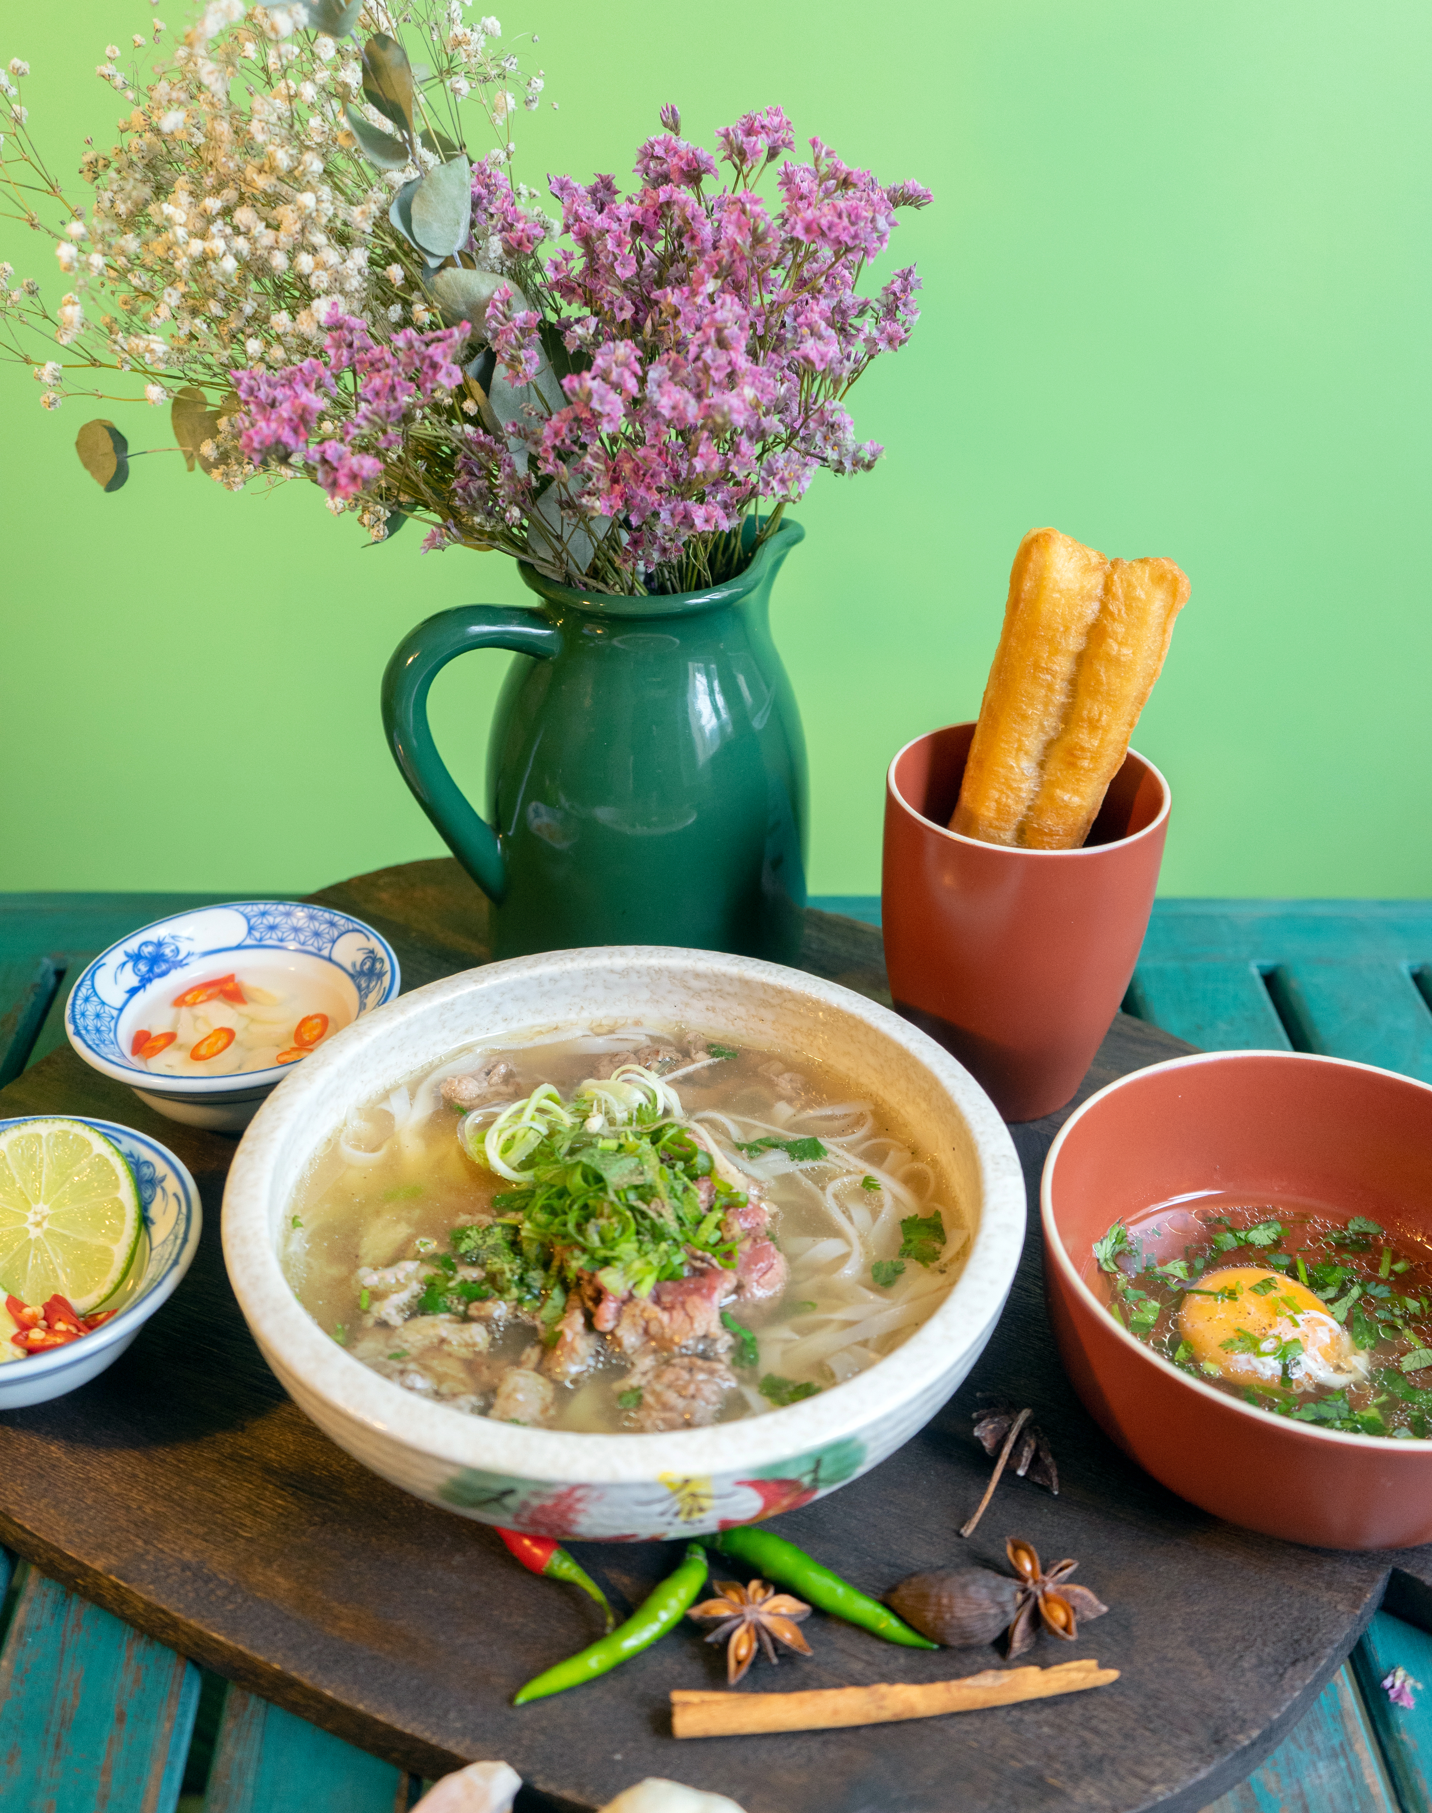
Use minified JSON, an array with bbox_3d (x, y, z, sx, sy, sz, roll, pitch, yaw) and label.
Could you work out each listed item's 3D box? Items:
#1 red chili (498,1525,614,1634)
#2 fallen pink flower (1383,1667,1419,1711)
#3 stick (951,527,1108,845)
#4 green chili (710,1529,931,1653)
[{"bbox_3d":[-0.047,0.150,0.454,0.066,0.009,0.013,27,41,35],"label":"red chili"},{"bbox_3d":[0.158,0.180,0.440,0.007,0.005,0.009,-4,34,-10],"label":"fallen pink flower"},{"bbox_3d":[0.085,-0.033,0.573,0.025,0.157,0.026,8,25,-1],"label":"stick"},{"bbox_3d":[0.022,0.157,0.445,0.064,0.011,0.012,16,35,21],"label":"green chili"}]

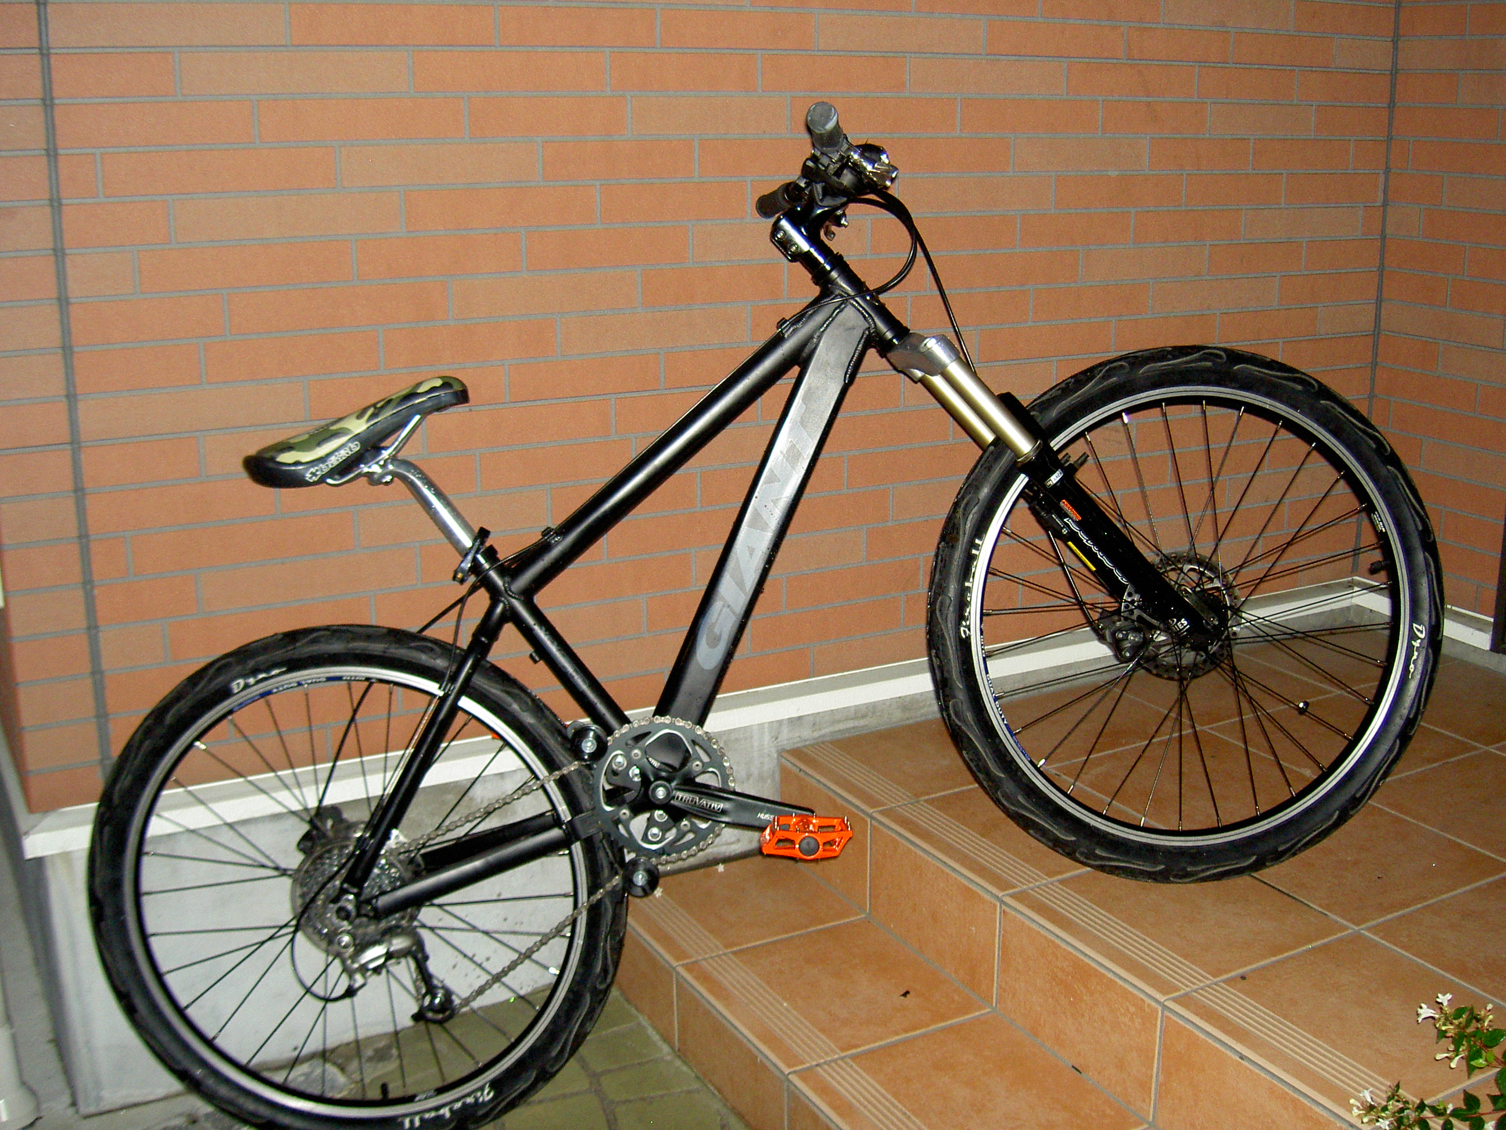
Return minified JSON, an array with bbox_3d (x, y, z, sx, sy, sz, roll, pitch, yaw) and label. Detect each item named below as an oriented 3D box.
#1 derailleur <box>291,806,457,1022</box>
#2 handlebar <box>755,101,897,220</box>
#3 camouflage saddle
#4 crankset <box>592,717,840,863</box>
[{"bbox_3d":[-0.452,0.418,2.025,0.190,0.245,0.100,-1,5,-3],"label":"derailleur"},{"bbox_3d":[0.075,-0.462,2.019,0.110,0.090,0.590,-14,5,-5],"label":"handlebar"},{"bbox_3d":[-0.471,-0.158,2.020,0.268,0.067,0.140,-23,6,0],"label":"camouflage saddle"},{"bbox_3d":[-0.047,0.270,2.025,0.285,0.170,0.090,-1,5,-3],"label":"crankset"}]

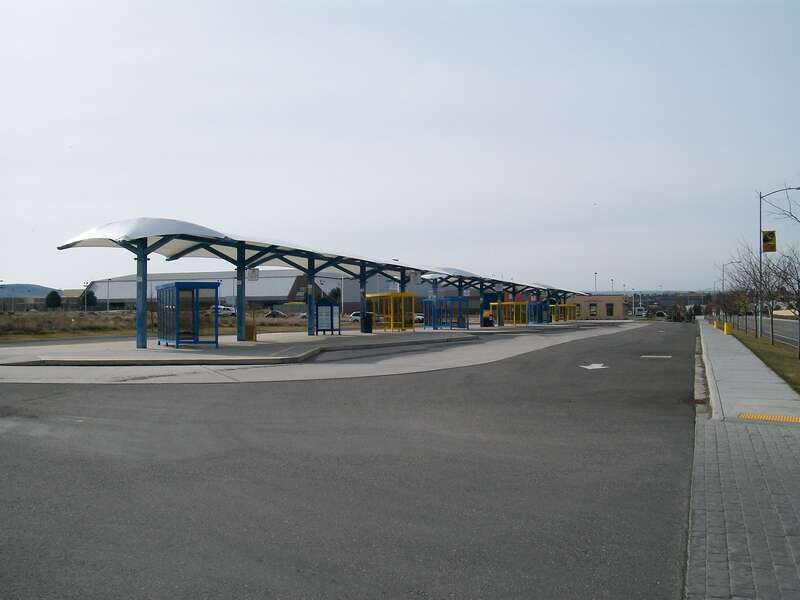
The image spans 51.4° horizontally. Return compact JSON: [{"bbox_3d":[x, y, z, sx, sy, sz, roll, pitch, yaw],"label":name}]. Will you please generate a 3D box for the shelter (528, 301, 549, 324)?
[{"bbox_3d":[15.938,1.623,100.054,1.580,2.480,4.340,0,-1,-25],"label":"shelter"}]

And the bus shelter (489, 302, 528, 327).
[{"bbox_3d":[11.570,1.509,88.460,1.580,2.480,4.340,0,-1,-25],"label":"bus shelter"}]

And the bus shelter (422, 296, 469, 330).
[{"bbox_3d":[3.668,1.117,66.790,1.580,2.480,4.340,0,-1,-25],"label":"bus shelter"}]

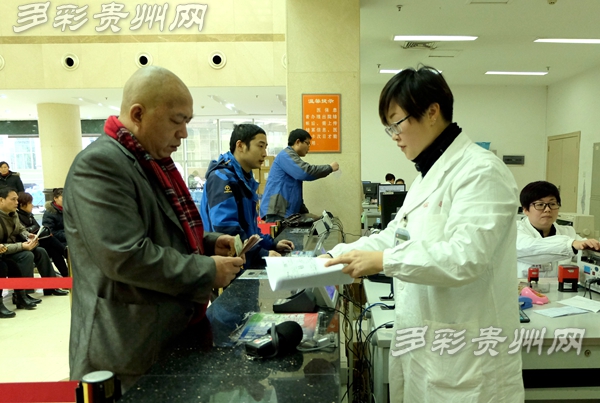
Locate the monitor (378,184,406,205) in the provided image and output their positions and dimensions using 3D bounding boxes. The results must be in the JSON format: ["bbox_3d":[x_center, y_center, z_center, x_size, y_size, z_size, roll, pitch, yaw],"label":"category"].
[{"bbox_3d":[1.361,-0.047,5.900,0.400,0.400,0.170,0,4,5],"label":"monitor"}]

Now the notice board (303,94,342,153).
[{"bbox_3d":[0.218,-0.776,4.000,0.400,0.600,0.030,0,4,2],"label":"notice board"}]

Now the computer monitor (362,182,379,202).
[{"bbox_3d":[1.355,-0.152,7.600,0.380,0.400,0.180,0,4,0],"label":"computer monitor"}]

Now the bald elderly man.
[{"bbox_3d":[-0.401,0.462,1.192,0.490,1.689,0.550,0,4,5],"label":"bald elderly man"}]

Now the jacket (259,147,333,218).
[{"bbox_3d":[-0.047,-0.161,3.400,0.600,0.620,0.520,-1,4,-8],"label":"jacket"}]

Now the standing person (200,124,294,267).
[{"bbox_3d":[-0.280,0.405,2.231,0.500,1.648,0.540,1,4,13],"label":"standing person"}]

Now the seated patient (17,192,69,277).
[{"bbox_3d":[-2.920,0.485,4.500,0.720,1.170,0.460,0,5,6],"label":"seated patient"}]

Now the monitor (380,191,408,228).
[{"bbox_3d":[0.949,0.103,3.750,0.410,0.410,0.180,-1,4,-6],"label":"monitor"}]

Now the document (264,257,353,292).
[{"bbox_3d":[0.028,0.183,1.080,0.220,0.050,0.270,0,4,0],"label":"document"}]

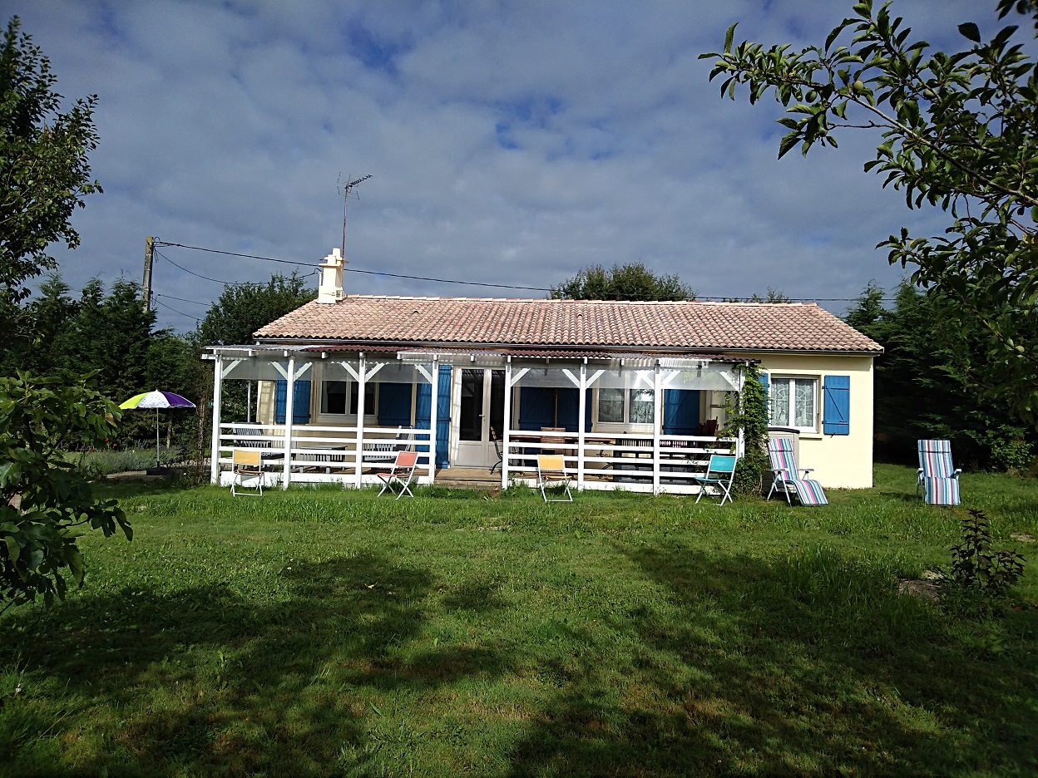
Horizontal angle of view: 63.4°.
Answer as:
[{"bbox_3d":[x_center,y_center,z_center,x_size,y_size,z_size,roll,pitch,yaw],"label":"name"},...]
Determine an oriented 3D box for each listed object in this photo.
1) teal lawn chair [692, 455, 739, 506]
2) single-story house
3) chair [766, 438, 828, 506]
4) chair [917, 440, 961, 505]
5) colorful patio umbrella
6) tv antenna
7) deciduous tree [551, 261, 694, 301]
[{"bbox_3d":[3.080,1.419,13.122,0.460,0.720,0.500,0,-2,38],"label":"teal lawn chair"},{"bbox_3d":[1.055,-0.778,20.199,12.868,5.464,12.202,1,-2,4],"label":"single-story house"},{"bbox_3d":[4.449,1.302,13.525,0.640,1.050,1.050,2,-2,-17],"label":"chair"},{"bbox_3d":[7.223,1.401,14.415,0.650,1.050,1.000,1,-2,15],"label":"chair"},{"bbox_3d":[-7.091,0.808,16.589,1.526,1.531,1.526,1,-2,0],"label":"colorful patio umbrella"},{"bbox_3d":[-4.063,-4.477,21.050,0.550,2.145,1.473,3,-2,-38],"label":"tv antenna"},{"bbox_3d":[3.855,-1.218,31.884,6.000,7.238,6.000,1,-2,0],"label":"deciduous tree"}]

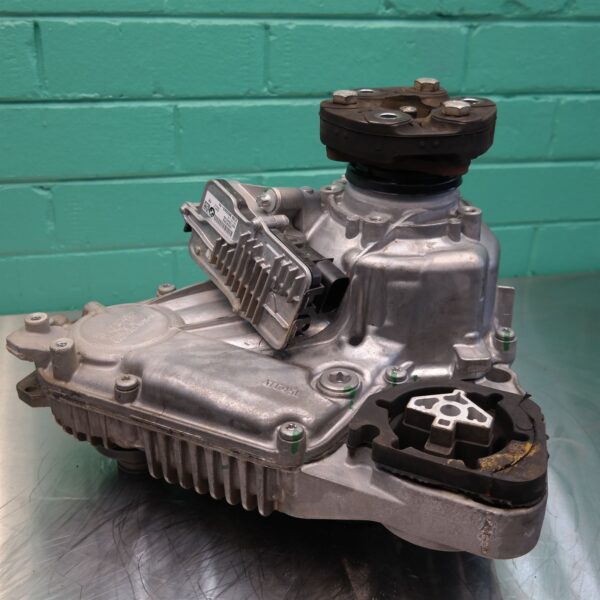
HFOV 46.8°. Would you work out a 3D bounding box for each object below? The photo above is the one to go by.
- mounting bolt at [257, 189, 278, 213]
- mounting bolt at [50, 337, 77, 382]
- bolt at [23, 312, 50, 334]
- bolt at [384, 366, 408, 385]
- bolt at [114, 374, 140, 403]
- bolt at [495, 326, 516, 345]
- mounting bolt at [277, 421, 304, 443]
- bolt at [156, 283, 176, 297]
[{"bbox_3d":[-0.026,-0.076,0.540,0.010,0.018,0.018,-14,31,-26],"label":"mounting bolt"},{"bbox_3d":[-0.177,0.045,0.519,0.018,0.027,0.018,0,27,0],"label":"mounting bolt"},{"bbox_3d":[-0.210,0.018,0.555,0.018,0.009,0.018,0,27,0],"label":"bolt"},{"bbox_3d":[0.074,0.058,0.533,0.017,0.006,0.017,0,27,0],"label":"bolt"},{"bbox_3d":[-0.124,0.064,0.499,0.017,0.013,0.017,0,27,0],"label":"bolt"},{"bbox_3d":[0.182,0.032,0.612,0.017,0.007,0.017,0,27,0],"label":"bolt"},{"bbox_3d":[-0.005,0.086,0.455,0.017,0.006,0.017,0,27,0],"label":"mounting bolt"},{"bbox_3d":[-0.123,-0.009,0.642,0.017,0.007,0.017,0,27,0],"label":"bolt"}]

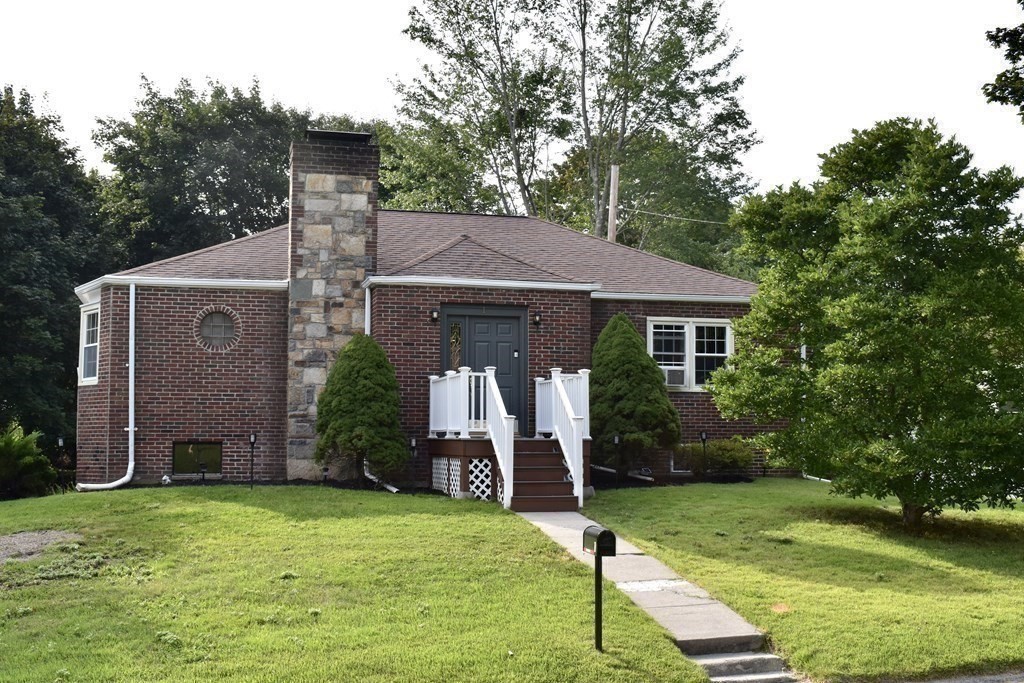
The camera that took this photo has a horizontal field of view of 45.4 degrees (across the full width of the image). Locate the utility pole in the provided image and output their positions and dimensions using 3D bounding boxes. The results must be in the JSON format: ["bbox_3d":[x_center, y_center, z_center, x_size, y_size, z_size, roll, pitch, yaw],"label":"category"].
[{"bbox_3d":[2.725,-0.839,35.886,0.260,8.840,0.260,5,-4,-13],"label":"utility pole"}]

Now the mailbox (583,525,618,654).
[{"bbox_3d":[0.765,2.160,10.688,0.170,1.060,0.500,1,-4,-11],"label":"mailbox"}]

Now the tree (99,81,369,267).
[{"bbox_3d":[-8.655,-2.280,37.579,9.000,11.810,9.000,1,-4,-13],"label":"tree"}]

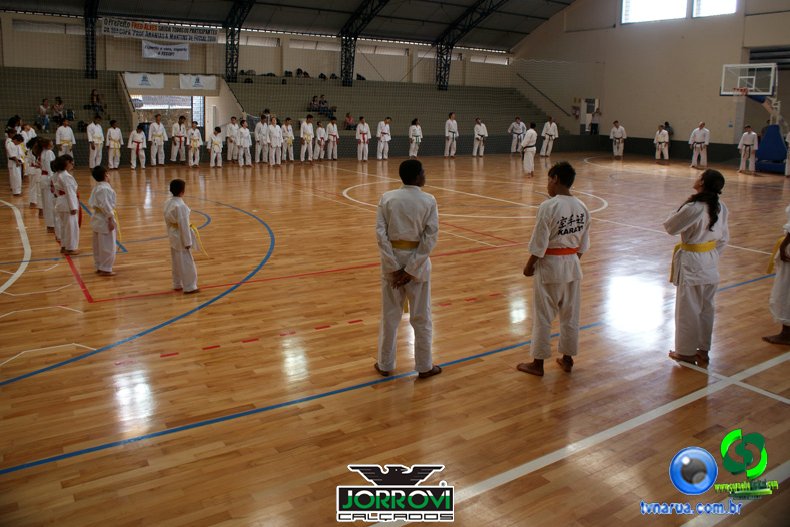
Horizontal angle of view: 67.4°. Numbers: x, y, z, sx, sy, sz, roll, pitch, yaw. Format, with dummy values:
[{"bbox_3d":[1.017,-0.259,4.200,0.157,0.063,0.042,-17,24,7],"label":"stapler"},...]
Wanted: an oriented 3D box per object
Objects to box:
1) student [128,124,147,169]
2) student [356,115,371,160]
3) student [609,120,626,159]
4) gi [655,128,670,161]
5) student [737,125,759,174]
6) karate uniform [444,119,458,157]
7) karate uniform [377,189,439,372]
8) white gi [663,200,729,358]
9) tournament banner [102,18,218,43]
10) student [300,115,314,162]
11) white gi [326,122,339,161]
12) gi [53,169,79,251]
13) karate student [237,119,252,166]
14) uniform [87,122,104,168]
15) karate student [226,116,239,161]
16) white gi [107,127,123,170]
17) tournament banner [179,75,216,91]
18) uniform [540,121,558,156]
[{"bbox_3d":[-7.823,-3.535,18.010,0.530,1.334,0.300,-6,16,-26],"label":"student"},{"bbox_3d":[-1.228,-4.800,23.314,0.560,1.420,0.340,0,14,-6],"label":"student"},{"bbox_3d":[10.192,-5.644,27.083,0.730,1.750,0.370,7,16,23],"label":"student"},{"bbox_3d":[11.846,-5.208,26.291,0.560,1.438,0.310,13,19,39],"label":"gi"},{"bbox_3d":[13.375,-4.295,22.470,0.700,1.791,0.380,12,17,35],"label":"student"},{"bbox_3d":[2.418,-5.345,25.349,0.560,1.541,0.330,-7,17,-29],"label":"karate uniform"},{"bbox_3d":[0.095,0.102,4.311,0.470,1.350,0.330,2,14,3],"label":"karate uniform"},{"bbox_3d":[2.516,0.142,4.945,0.480,1.342,0.340,-4,15,-21],"label":"white gi"},{"bbox_3d":[-9.654,-9.668,24.698,4.576,0.590,0.050,-8,17,-33],"label":"tournament banner"},{"bbox_3d":[-3.171,-4.424,21.475,0.500,1.440,0.320,-7,17,-29],"label":"student"},{"bbox_3d":[-2.374,-4.657,22.603,0.500,1.402,0.300,-2,15,-14],"label":"white gi"},{"bbox_3d":[-4.360,-0.702,7.842,0.380,1.101,0.260,13,18,39],"label":"gi"},{"bbox_3d":[-4.980,-3.977,19.632,0.480,1.514,0.300,-9,18,-34],"label":"karate student"},{"bbox_3d":[-9.461,-3.728,18.721,0.540,1.390,0.340,-12,19,-41],"label":"uniform"},{"bbox_3d":[-5.939,-4.454,21.723,0.480,1.330,0.330,-5,16,-24],"label":"karate student"},{"bbox_3d":[-8.787,-3.622,18.598,0.500,1.290,0.280,-7,16,-28],"label":"white gi"},{"bbox_3d":[-8.549,-7.883,25.804,1.559,0.566,0.050,-8,17,-33],"label":"tournament banner"},{"bbox_3d":[7.167,-5.771,27.401,0.740,1.510,0.370,5,15,16],"label":"uniform"}]

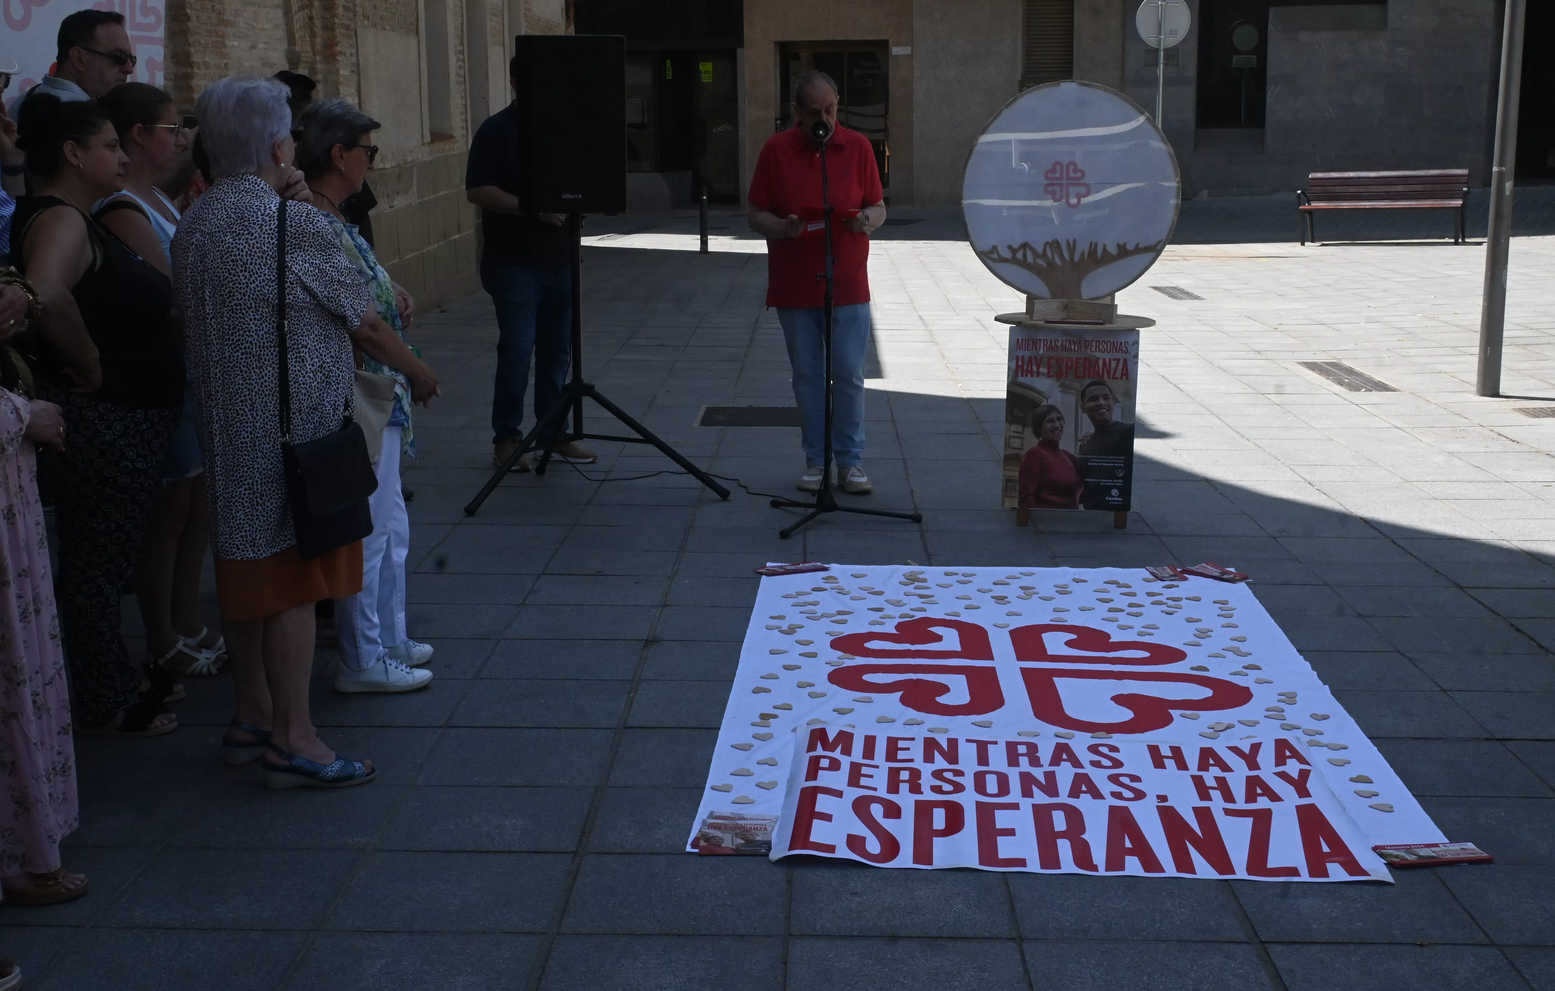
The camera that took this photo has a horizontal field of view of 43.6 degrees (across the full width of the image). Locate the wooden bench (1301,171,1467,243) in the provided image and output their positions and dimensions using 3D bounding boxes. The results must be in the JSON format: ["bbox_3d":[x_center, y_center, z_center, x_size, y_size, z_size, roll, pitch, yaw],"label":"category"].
[{"bbox_3d":[7.223,-3.450,23.205,1.860,0.830,0.620,5,12,24],"label":"wooden bench"}]

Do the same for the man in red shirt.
[{"bbox_3d":[0.164,-0.869,8.071,0.580,1.710,0.420,0,11,-1],"label":"man in red shirt"}]

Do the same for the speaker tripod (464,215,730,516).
[{"bbox_3d":[-0.670,-0.564,7.936,0.950,1.170,0.950,2,11,11],"label":"speaker tripod"}]

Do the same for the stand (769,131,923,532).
[{"bbox_3d":[0.282,-0.664,7.482,0.572,1.530,0.670,-1,11,-3],"label":"stand"}]

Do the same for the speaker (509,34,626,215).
[{"bbox_3d":[-0.839,-1.476,7.803,0.440,0.690,0.360,-1,11,-3],"label":"speaker"}]

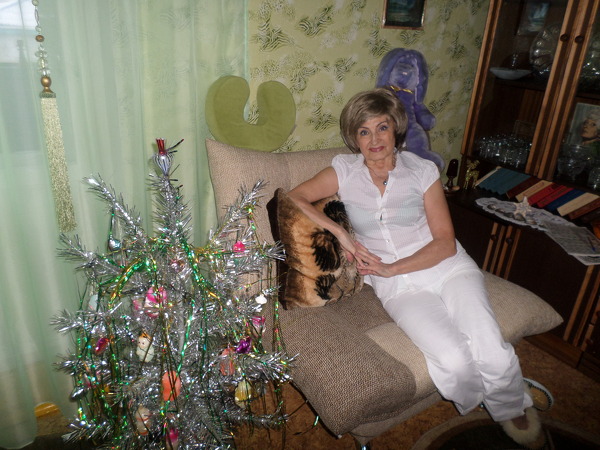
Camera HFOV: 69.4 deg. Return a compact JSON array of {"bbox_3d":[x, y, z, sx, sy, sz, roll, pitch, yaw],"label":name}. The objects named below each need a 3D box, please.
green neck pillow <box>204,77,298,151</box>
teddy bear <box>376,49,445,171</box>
[{"bbox_3d":[-0.170,-0.393,1.549,0.315,0.262,0.095,-10,18,-30],"label":"green neck pillow"},{"bbox_3d":[0.487,-0.505,1.927,0.290,0.540,0.210,-7,9,-14],"label":"teddy bear"}]

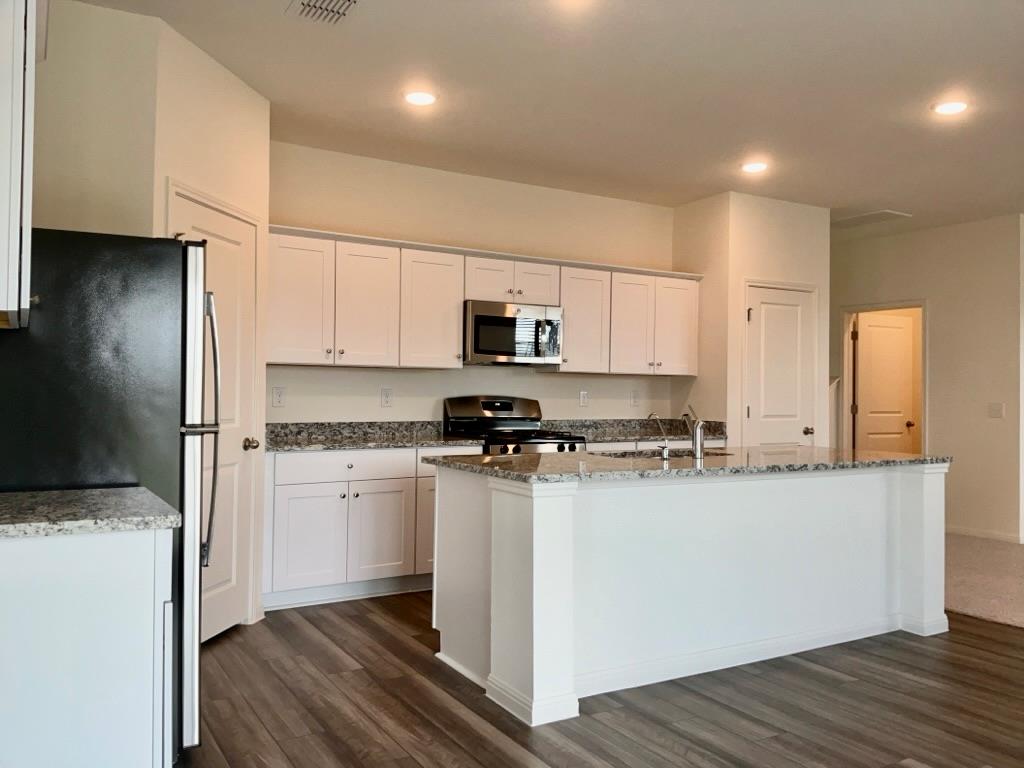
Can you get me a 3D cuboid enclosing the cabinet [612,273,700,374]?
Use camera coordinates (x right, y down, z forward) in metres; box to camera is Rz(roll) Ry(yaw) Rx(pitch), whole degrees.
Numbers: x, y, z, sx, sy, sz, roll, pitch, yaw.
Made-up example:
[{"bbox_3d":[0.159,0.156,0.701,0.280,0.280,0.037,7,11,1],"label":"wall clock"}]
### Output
[{"bbox_3d":[1.010,-0.442,6.179,0.860,0.750,0.325,1,-1,-31],"label":"cabinet"}]

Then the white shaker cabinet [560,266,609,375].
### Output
[{"bbox_3d":[0.452,-0.453,5.877,0.447,0.748,0.323,1,-1,-30],"label":"white shaker cabinet"}]

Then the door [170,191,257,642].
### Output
[{"bbox_3d":[-1.426,0.190,3.806,0.037,2.030,0.706,1,-1,10],"label":"door"}]

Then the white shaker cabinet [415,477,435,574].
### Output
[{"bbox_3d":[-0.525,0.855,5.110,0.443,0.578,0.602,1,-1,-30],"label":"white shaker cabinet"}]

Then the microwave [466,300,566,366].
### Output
[{"bbox_3d":[-0.053,-0.336,5.545,0.755,0.409,0.393,1,-1,-30],"label":"microwave"}]

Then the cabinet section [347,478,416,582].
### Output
[{"bbox_3d":[-0.749,0.838,4.610,0.412,0.567,0.022,1,-1,-31],"label":"cabinet section"}]

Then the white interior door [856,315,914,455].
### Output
[{"bbox_3d":[3.804,0.308,8.162,0.760,2.030,0.037,1,-1,-25],"label":"white interior door"}]

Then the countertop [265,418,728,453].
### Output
[{"bbox_3d":[-0.011,0.330,5.416,3.417,0.137,0.646,1,-1,-30],"label":"countertop"}]

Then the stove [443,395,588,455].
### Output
[{"bbox_3d":[0.014,0.679,5.386,0.765,1.193,0.696,1,-1,-30],"label":"stove"}]

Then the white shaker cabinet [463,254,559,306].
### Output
[{"bbox_3d":[-0.066,-0.691,5.581,0.755,0.294,0.323,1,-1,-30],"label":"white shaker cabinet"}]

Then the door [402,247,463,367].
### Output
[{"bbox_3d":[-0.510,-0.474,5.109,0.442,0.738,0.022,1,-1,-31],"label":"door"}]

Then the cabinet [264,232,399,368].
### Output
[{"bbox_3d":[-1.137,-0.485,4.912,0.836,0.750,0.325,1,-1,-31],"label":"cabinet"}]

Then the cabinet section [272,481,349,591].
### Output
[{"bbox_3d":[-1.105,0.831,4.400,0.409,0.567,0.022,1,-1,-31],"label":"cabinet section"}]

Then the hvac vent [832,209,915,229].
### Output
[{"bbox_3d":[3.079,-1.416,6.993,0.363,0.022,0.681,1,-1,-30],"label":"hvac vent"}]

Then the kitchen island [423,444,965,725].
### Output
[{"bbox_3d":[0.934,0.808,3.916,2.575,0.903,0.941,1,-1,-30],"label":"kitchen island"}]

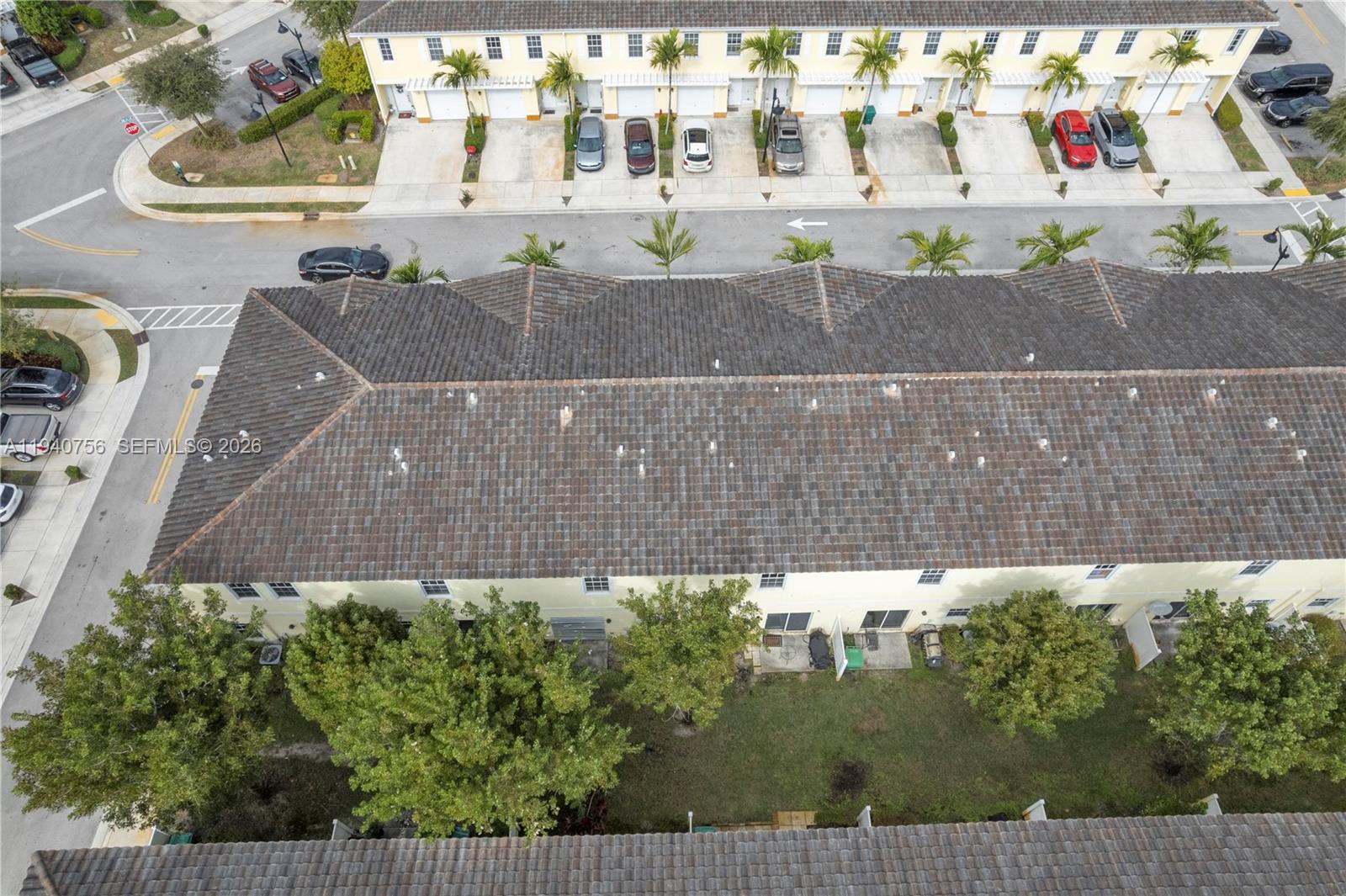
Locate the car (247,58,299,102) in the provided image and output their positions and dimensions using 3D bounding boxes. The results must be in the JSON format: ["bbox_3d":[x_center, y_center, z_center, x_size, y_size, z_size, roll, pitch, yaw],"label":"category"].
[{"bbox_3d":[-27.595,-25.285,56.436,4.250,1.600,1.780,39,64,23],"label":"car"}]

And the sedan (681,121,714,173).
[{"bbox_3d":[1.506,-19.243,52.144,1.830,1.500,4.600,-1,57,-1],"label":"sedan"}]

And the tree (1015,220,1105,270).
[{"bbox_3d":[18.293,-8.167,41.408,3.800,6.900,3.800,-1,56,-1],"label":"tree"}]

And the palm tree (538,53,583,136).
[{"bbox_3d":[-6.789,-21.402,51.198,2.800,6.000,2.800,-1,56,-1],"label":"palm tree"}]

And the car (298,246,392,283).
[{"bbox_3d":[-18.684,-10.477,46.541,4.980,1.460,1.850,-1,56,-1],"label":"car"}]

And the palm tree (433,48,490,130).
[{"bbox_3d":[-12.456,-21.533,51.044,3.500,5.900,3.500,-1,57,-1],"label":"palm tree"}]

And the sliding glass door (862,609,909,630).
[{"bbox_3d":[8.799,7.110,34.049,1.830,2.050,0.100,-1,56,-1],"label":"sliding glass door"}]

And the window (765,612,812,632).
[{"bbox_3d":[4.708,7.294,34.010,1.880,2.100,0.120,-1,57,-1],"label":"window"}]

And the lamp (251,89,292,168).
[{"bbox_3d":[-24.371,-18.682,49.626,0.650,5.150,1.650,13,57,8],"label":"lamp"}]

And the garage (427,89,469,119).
[{"bbox_3d":[-14.833,-22.473,53.930,2.480,2.130,0.150,-1,57,-1],"label":"garage"}]

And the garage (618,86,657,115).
[{"bbox_3d":[-2.420,-22.873,54.156,2.440,2.100,0.150,-1,56,-1],"label":"garage"}]

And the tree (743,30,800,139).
[{"bbox_3d":[5.746,-21.971,50.585,3.600,7.100,3.600,-1,57,-1],"label":"tree"}]

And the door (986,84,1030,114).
[{"bbox_3d":[22.375,-23.199,54.554,2.440,2.100,0.150,-1,56,-1],"label":"door"}]

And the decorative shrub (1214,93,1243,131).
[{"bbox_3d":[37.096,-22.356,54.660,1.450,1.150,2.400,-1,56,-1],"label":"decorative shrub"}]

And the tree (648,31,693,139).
[{"bbox_3d":[-0.242,-22.236,51.018,2.600,6.600,2.600,-1,56,-1],"label":"tree"}]

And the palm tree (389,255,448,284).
[{"bbox_3d":[-12.853,-7.802,42.504,3.000,5.200,3.000,-1,56,-1],"label":"palm tree"}]

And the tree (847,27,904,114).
[{"bbox_3d":[12.251,-22.469,51.387,3.400,6.400,3.400,-1,56,-1],"label":"tree"}]

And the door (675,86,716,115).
[{"bbox_3d":[1.549,-22.958,54.588,2.440,2.140,0.100,-1,56,-1],"label":"door"}]

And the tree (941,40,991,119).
[{"bbox_3d":[17.745,-21.857,51.303,3.000,6.400,3.000,-1,56,-1],"label":"tree"}]

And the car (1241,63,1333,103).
[{"bbox_3d":[42.027,-25.115,56.275,5.100,1.870,2.020,-7,56,-5],"label":"car"}]

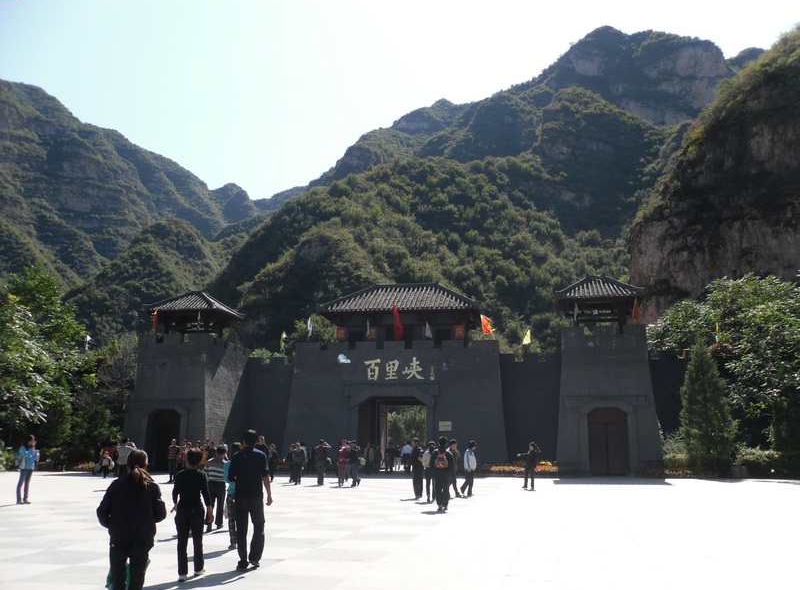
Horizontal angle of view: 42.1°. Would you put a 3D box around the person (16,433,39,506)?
[{"bbox_3d":[-9.445,4.413,26.300,0.480,1.730,0.460,-3,-9,21],"label":"person"}]

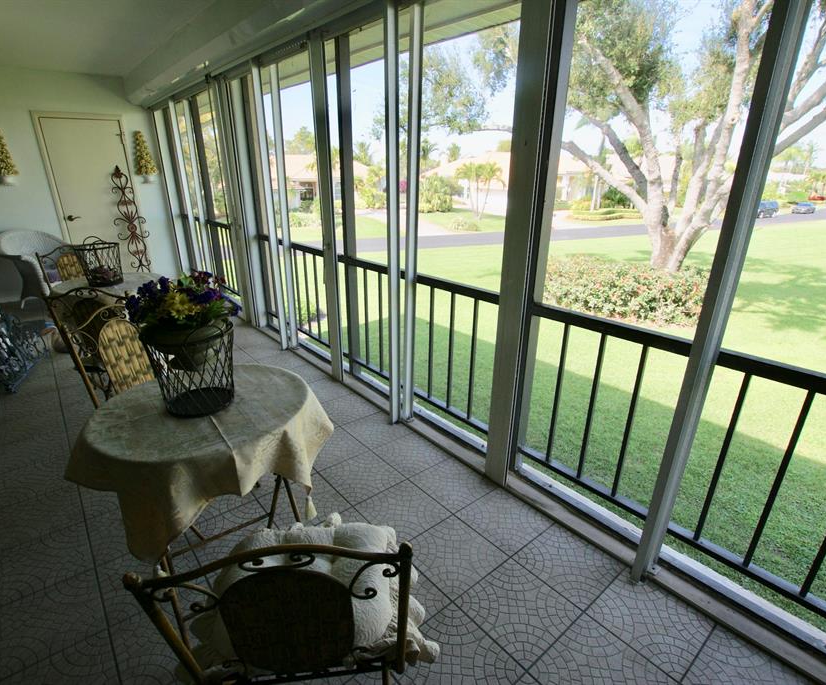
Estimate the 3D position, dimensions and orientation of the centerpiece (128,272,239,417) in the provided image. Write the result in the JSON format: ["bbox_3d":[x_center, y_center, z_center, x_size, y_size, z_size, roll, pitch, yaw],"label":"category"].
[{"bbox_3d":[-0.655,0.023,1.272,0.310,0.350,0.310,-17,27,-38],"label":"centerpiece"}]

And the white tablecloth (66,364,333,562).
[{"bbox_3d":[-0.633,0.345,1.381,0.690,0.340,0.690,-10,23,-24],"label":"white tablecloth"}]

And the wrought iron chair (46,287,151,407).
[{"bbox_3d":[-1.000,0.318,1.773,0.480,0.880,0.410,11,23,26],"label":"wrought iron chair"}]

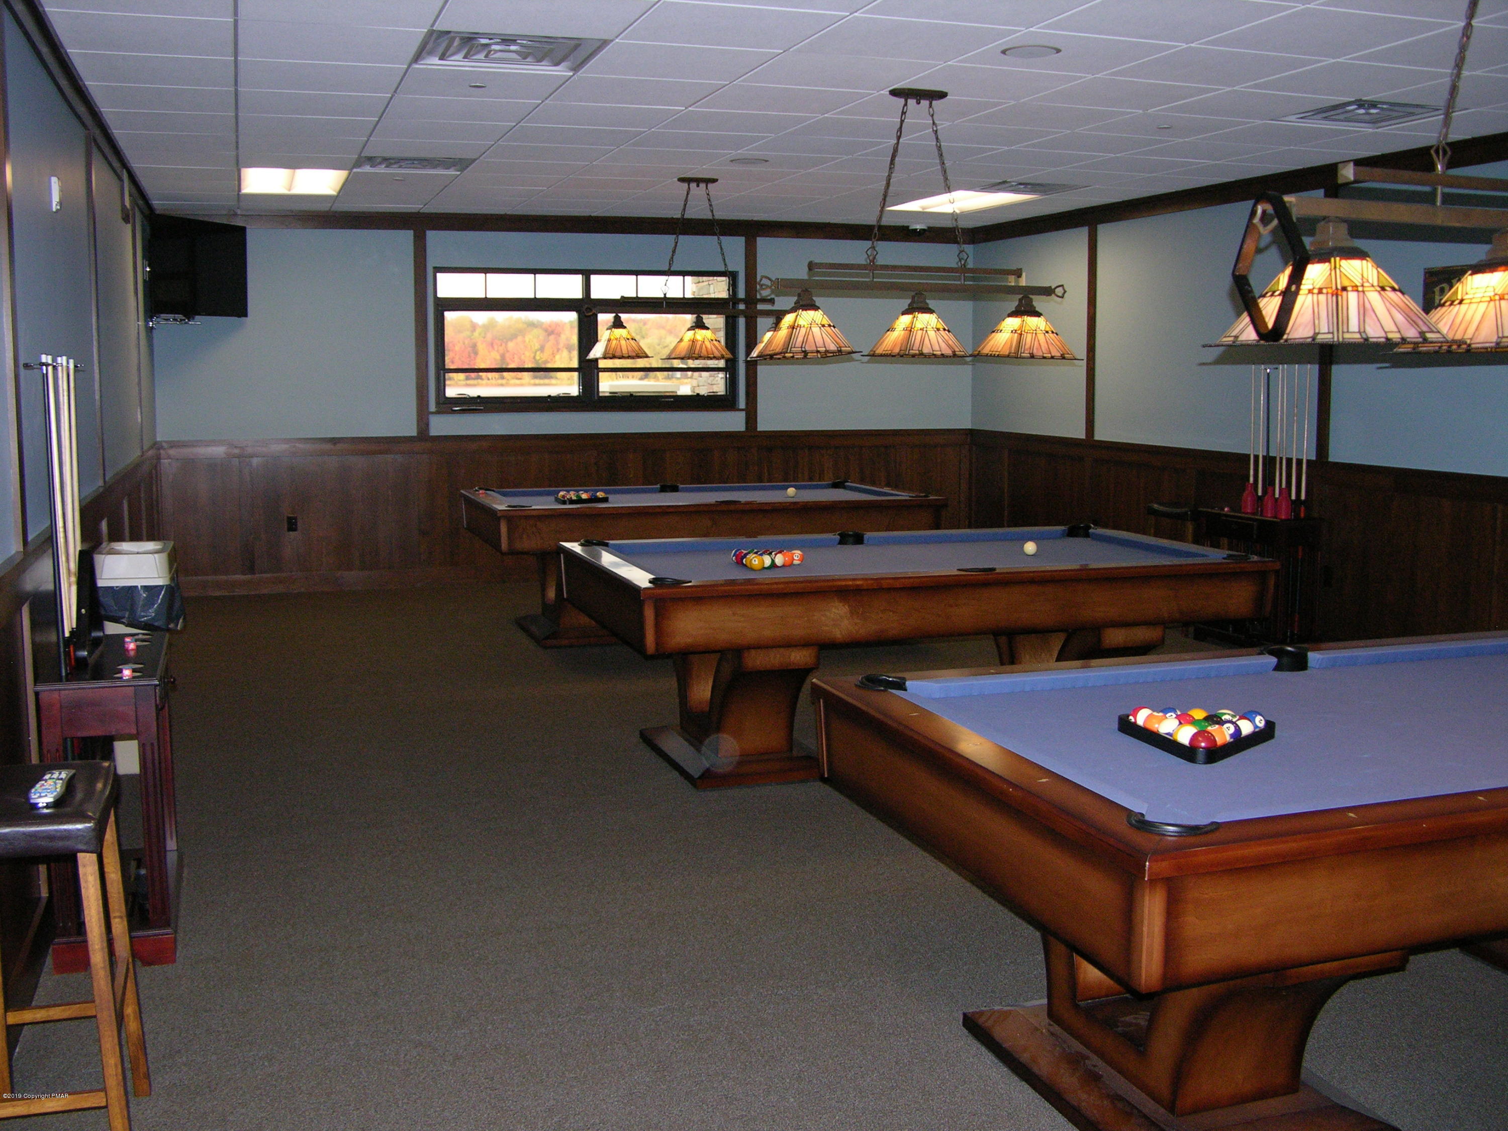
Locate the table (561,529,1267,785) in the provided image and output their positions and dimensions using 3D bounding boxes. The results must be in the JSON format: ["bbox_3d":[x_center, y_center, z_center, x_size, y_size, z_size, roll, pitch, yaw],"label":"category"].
[{"bbox_3d":[0.616,0.335,6.310,2.590,0.793,1.460,-2,8,-18],"label":"table"}]

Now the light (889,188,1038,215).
[{"bbox_3d":[1.360,-2.407,10.091,0.590,0.070,1.190,-2,8,-18],"label":"light"}]

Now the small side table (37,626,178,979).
[{"bbox_3d":[-1.748,0.620,4.172,0.315,0.760,0.740,-2,8,-18],"label":"small side table"}]

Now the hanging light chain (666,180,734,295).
[{"bbox_3d":[-0.324,-1.907,8.877,0.420,0.670,0.110,-2,8,-18],"label":"hanging light chain"}]

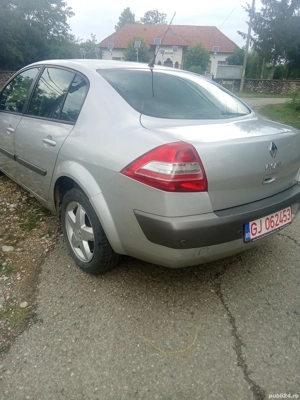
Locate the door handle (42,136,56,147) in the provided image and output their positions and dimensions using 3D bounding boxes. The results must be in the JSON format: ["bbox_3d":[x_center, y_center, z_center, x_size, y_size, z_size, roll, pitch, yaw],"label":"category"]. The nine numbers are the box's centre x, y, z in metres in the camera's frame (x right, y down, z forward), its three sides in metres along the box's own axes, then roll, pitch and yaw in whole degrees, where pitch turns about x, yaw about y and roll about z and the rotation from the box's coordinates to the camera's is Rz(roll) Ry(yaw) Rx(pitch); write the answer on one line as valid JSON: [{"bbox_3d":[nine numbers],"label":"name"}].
[{"bbox_3d":[-0.719,-0.415,2.306,0.055,0.050,0.215,-12,24,-37],"label":"door handle"}]

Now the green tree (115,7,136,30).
[{"bbox_3d":[-4.075,-24.574,51.876,3.613,11.188,3.613,3,19,0],"label":"green tree"}]

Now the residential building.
[{"bbox_3d":[2.206,-17.988,40.303,15.824,6.882,10.000,3,19,0],"label":"residential building"}]

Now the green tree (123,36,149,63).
[{"bbox_3d":[-1.506,-15.511,35.926,2.800,4.768,2.800,3,19,0],"label":"green tree"}]

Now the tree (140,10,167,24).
[{"bbox_3d":[0.490,-25.495,54.662,4.671,11.482,4.671,3,19,0],"label":"tree"}]

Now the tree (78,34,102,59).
[{"bbox_3d":[-7.710,-18.469,42.406,3.735,5.576,3.735,3,19,0],"label":"tree"}]

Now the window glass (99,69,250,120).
[{"bbox_3d":[0.221,-0.775,2.447,1.200,0.110,0.717,-12,48,-37],"label":"window glass"}]

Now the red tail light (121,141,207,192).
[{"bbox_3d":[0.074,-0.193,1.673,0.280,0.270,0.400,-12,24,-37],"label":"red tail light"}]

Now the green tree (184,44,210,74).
[{"bbox_3d":[4.937,-14.208,34.162,2.715,4.009,2.715,3,19,0],"label":"green tree"}]

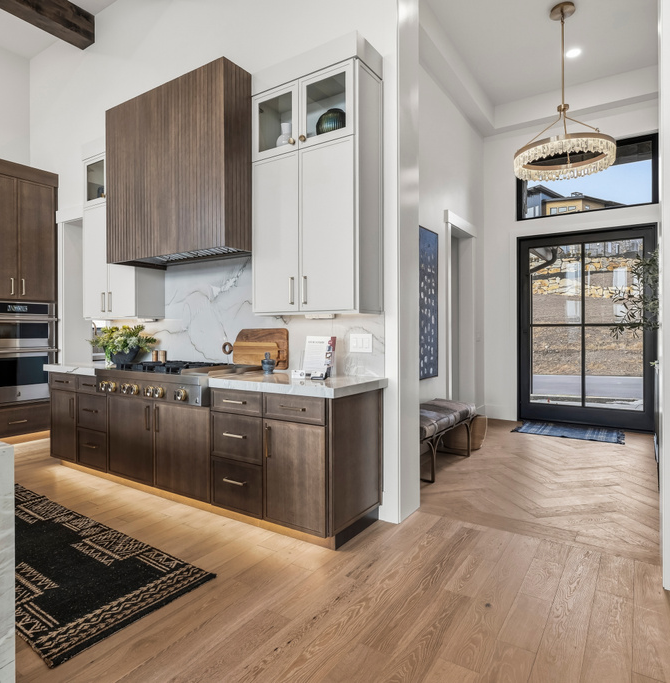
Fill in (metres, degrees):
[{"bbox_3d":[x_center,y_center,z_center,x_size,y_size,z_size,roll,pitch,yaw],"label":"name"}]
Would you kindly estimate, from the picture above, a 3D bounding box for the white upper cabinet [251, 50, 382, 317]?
[{"bbox_3d":[-0.127,-0.922,2.995,0.813,1.492,0.343,1,2,33],"label":"white upper cabinet"}]

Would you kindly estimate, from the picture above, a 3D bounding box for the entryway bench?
[{"bbox_3d":[0.869,0.883,4.077,0.415,0.485,1.500,1,2,33],"label":"entryway bench"}]

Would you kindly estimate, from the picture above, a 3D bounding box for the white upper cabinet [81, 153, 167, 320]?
[{"bbox_3d":[-1.964,-0.950,4.200,0.790,1.482,0.333,1,2,33],"label":"white upper cabinet"}]

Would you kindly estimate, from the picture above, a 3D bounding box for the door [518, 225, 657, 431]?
[{"bbox_3d":[3.134,-0.155,5.768,1.528,2.470,0.110,1,2,33],"label":"door"}]

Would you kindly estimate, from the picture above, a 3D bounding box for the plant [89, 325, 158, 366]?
[{"bbox_3d":[-1.909,0.035,4.073,0.470,0.365,0.390,1,2,33],"label":"plant"}]

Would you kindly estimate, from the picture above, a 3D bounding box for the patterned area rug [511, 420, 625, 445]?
[{"bbox_3d":[2.802,1.083,5.460,1.145,0.011,0.700,1,2,33],"label":"patterned area rug"}]

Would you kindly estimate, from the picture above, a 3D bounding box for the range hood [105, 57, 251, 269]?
[{"bbox_3d":[-1.116,-1.227,3.509,1.338,1.207,0.552,1,2,33],"label":"range hood"}]

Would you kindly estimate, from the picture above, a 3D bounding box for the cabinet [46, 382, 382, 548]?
[{"bbox_3d":[-1.125,0.713,3.522,3.020,0.860,0.618,1,2,33],"label":"cabinet"}]

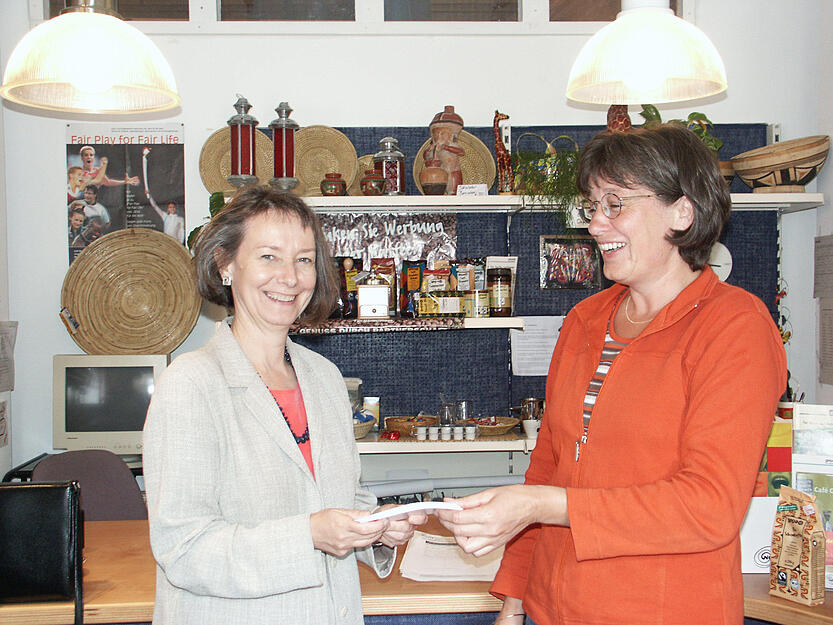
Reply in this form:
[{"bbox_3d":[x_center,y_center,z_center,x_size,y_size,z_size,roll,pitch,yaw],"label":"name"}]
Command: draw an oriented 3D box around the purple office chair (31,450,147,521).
[{"bbox_3d":[-0.925,0.890,2.900,0.570,0.950,0.580,-1,1,-19],"label":"purple office chair"}]

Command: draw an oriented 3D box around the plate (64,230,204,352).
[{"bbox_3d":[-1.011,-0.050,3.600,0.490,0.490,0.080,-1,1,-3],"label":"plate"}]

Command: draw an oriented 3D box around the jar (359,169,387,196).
[{"bbox_3d":[-0.147,-0.441,3.460,0.089,0.097,0.089,-1,1,0],"label":"jar"}]

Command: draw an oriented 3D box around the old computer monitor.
[{"bbox_3d":[-0.985,0.318,3.400,0.362,0.365,0.380,-1,1,-5],"label":"old computer monitor"}]

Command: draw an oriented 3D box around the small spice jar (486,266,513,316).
[{"bbox_3d":[0.289,-0.069,3.500,0.084,0.167,0.084,-1,1,0],"label":"small spice jar"}]

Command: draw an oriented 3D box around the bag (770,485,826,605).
[{"bbox_3d":[0.680,0.412,1.800,0.051,0.193,0.082,-1,1,-36],"label":"bag"}]

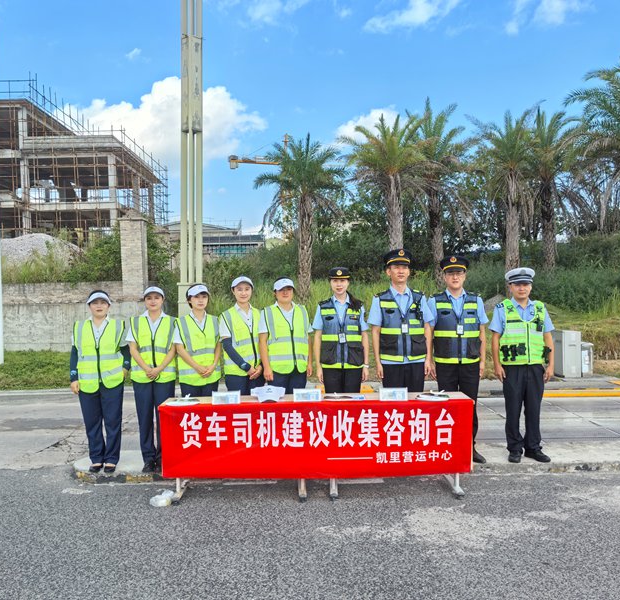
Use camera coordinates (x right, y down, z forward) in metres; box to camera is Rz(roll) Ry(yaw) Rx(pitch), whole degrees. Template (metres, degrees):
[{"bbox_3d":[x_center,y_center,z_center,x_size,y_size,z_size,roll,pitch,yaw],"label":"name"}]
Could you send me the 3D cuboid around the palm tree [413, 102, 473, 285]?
[{"bbox_3d":[4.600,-3.697,22.338,2.700,6.717,2.700,0,3,0],"label":"palm tree"}]

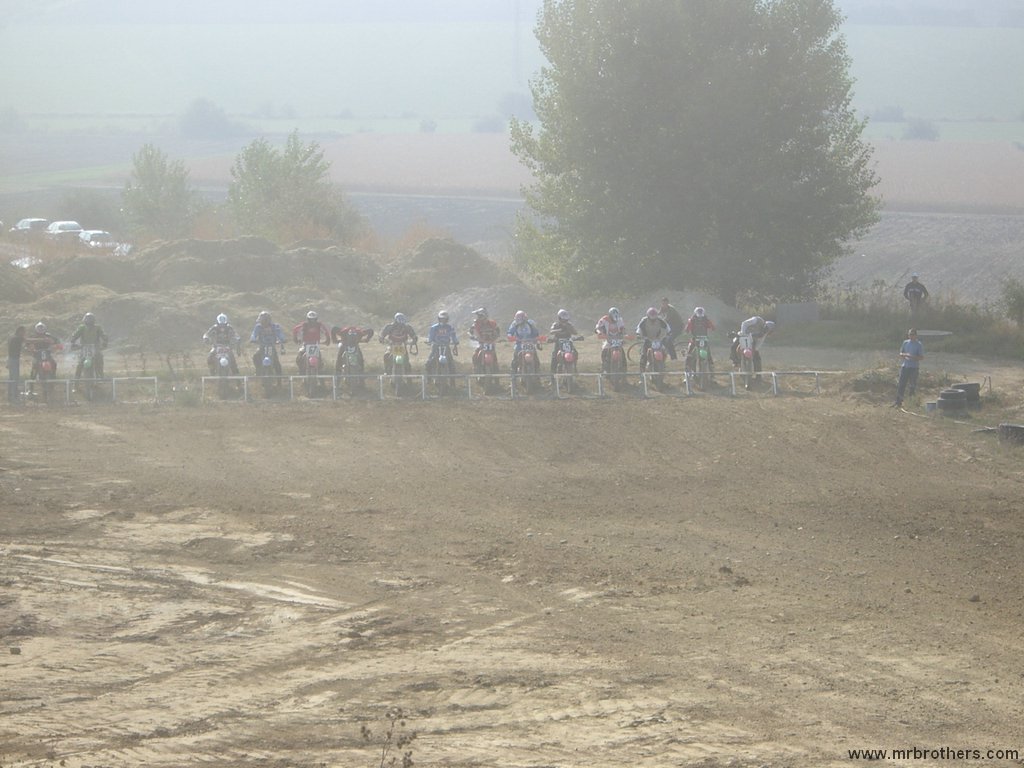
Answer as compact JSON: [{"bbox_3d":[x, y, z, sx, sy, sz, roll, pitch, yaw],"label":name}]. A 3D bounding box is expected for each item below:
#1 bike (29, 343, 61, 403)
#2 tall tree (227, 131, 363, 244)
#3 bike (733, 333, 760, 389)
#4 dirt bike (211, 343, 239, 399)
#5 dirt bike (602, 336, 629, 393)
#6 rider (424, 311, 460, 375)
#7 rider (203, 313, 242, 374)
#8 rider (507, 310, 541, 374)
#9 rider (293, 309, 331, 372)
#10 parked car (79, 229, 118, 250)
[{"bbox_3d":[-10.551,-0.232,76.110,0.800,1.180,2.100,0,5,-4],"label":"bike"},{"bbox_3d":[-11.093,-9.869,172.000,6.900,6.100,6.500,-1,5,-9],"label":"tall tree"},{"bbox_3d":[5.332,-0.563,77.765,0.800,1.230,2.100,0,6,-4],"label":"bike"},{"bbox_3d":[-6.702,-0.336,78.449,0.800,1.220,2.100,-1,6,-5],"label":"dirt bike"},{"bbox_3d":[2.309,-0.518,77.572,0.800,1.230,2.100,0,6,-4],"label":"dirt bike"},{"bbox_3d":[-1.606,-0.803,76.838,0.780,1.680,0.850,0,5,-4],"label":"rider"},{"bbox_3d":[-6.777,-0.861,78.756,0.900,1.600,0.850,-1,6,-5],"label":"rider"},{"bbox_3d":[0.265,-0.824,77.767,0.780,1.682,0.800,0,6,-4],"label":"rider"},{"bbox_3d":[-4.582,-0.815,77.457,0.860,1.686,0.800,0,6,-4],"label":"rider"},{"bbox_3d":[-22.208,-7.610,182.000,1.680,1.430,4.200,-2,6,-20],"label":"parked car"}]

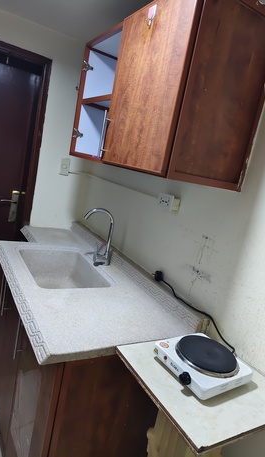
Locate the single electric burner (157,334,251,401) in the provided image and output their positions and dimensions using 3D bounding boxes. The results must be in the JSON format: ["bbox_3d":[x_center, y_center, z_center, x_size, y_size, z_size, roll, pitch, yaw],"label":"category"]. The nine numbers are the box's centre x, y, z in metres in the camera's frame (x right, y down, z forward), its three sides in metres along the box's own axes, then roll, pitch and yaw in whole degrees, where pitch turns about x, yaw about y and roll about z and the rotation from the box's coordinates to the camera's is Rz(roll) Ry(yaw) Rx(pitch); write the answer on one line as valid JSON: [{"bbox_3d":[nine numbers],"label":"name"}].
[{"bbox_3d":[0.212,0.421,0.994,0.238,0.074,0.225,4,13,-33],"label":"single electric burner"}]

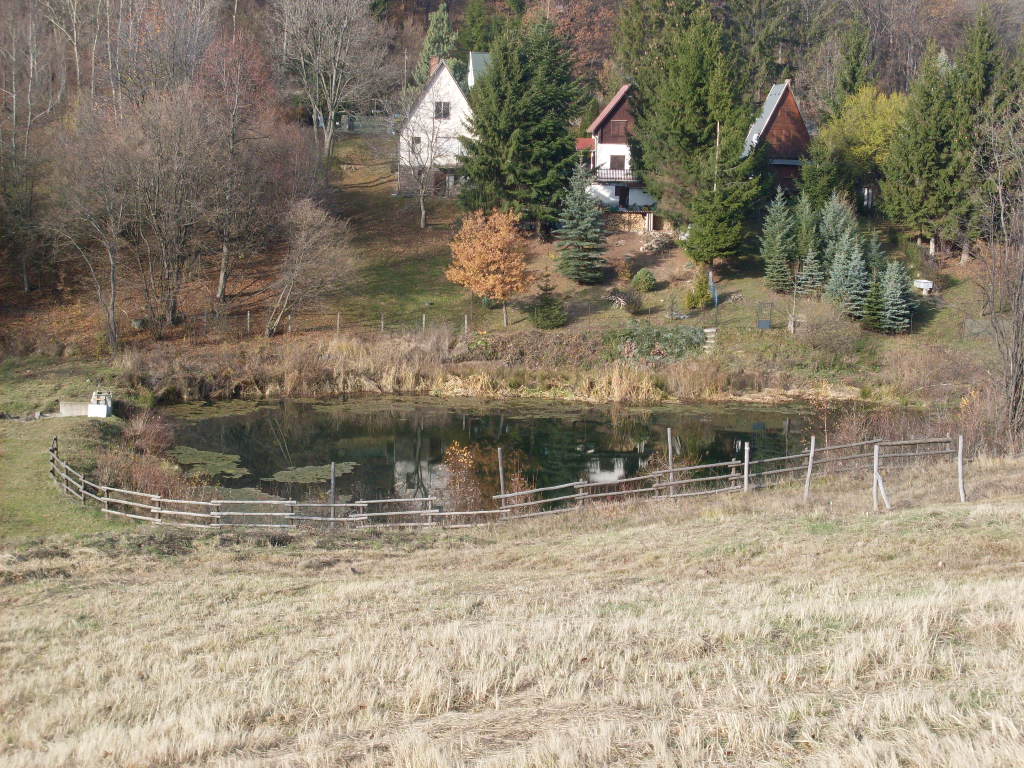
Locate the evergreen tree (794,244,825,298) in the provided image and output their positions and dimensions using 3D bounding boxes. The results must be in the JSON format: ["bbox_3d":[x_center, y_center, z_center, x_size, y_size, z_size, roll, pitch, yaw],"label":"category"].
[{"bbox_3d":[20.762,-7.847,123.871,2.094,3.770,2.094,1,9,0],"label":"evergreen tree"}]

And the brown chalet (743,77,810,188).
[{"bbox_3d":[23.235,-21.714,154.266,6.400,9.409,7.200,1,9,0],"label":"brown chalet"}]

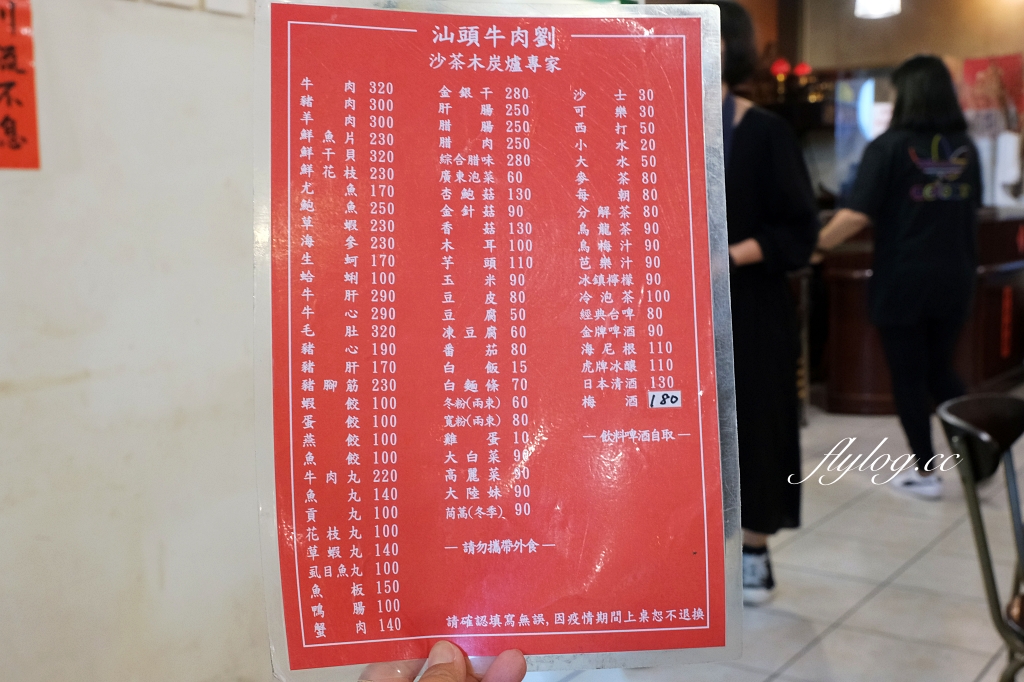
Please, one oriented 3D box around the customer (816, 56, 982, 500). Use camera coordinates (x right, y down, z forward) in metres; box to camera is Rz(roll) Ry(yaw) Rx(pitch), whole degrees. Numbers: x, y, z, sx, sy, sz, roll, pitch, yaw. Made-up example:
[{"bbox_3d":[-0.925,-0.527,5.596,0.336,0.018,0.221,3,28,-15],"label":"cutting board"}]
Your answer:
[{"bbox_3d":[1.515,-0.241,3.814,0.540,1.655,0.620,-3,5,-18],"label":"customer"}]

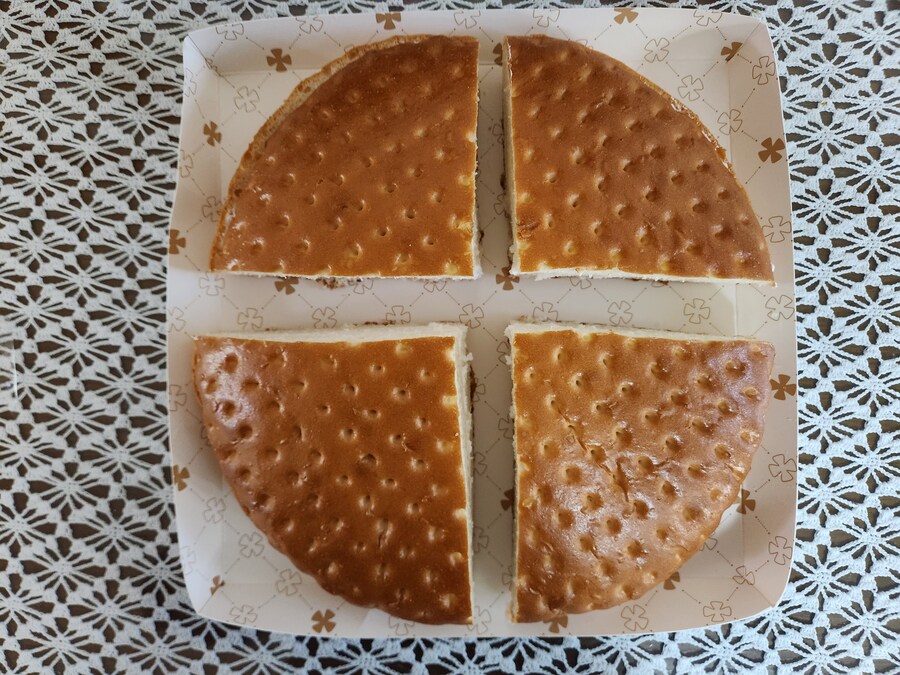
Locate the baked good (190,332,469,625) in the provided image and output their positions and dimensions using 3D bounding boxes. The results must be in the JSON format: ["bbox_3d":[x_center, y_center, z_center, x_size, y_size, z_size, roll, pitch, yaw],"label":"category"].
[{"bbox_3d":[-0.059,0.070,0.306,0.144,0.036,0.153,-1,88,0],"label":"baked good"}]

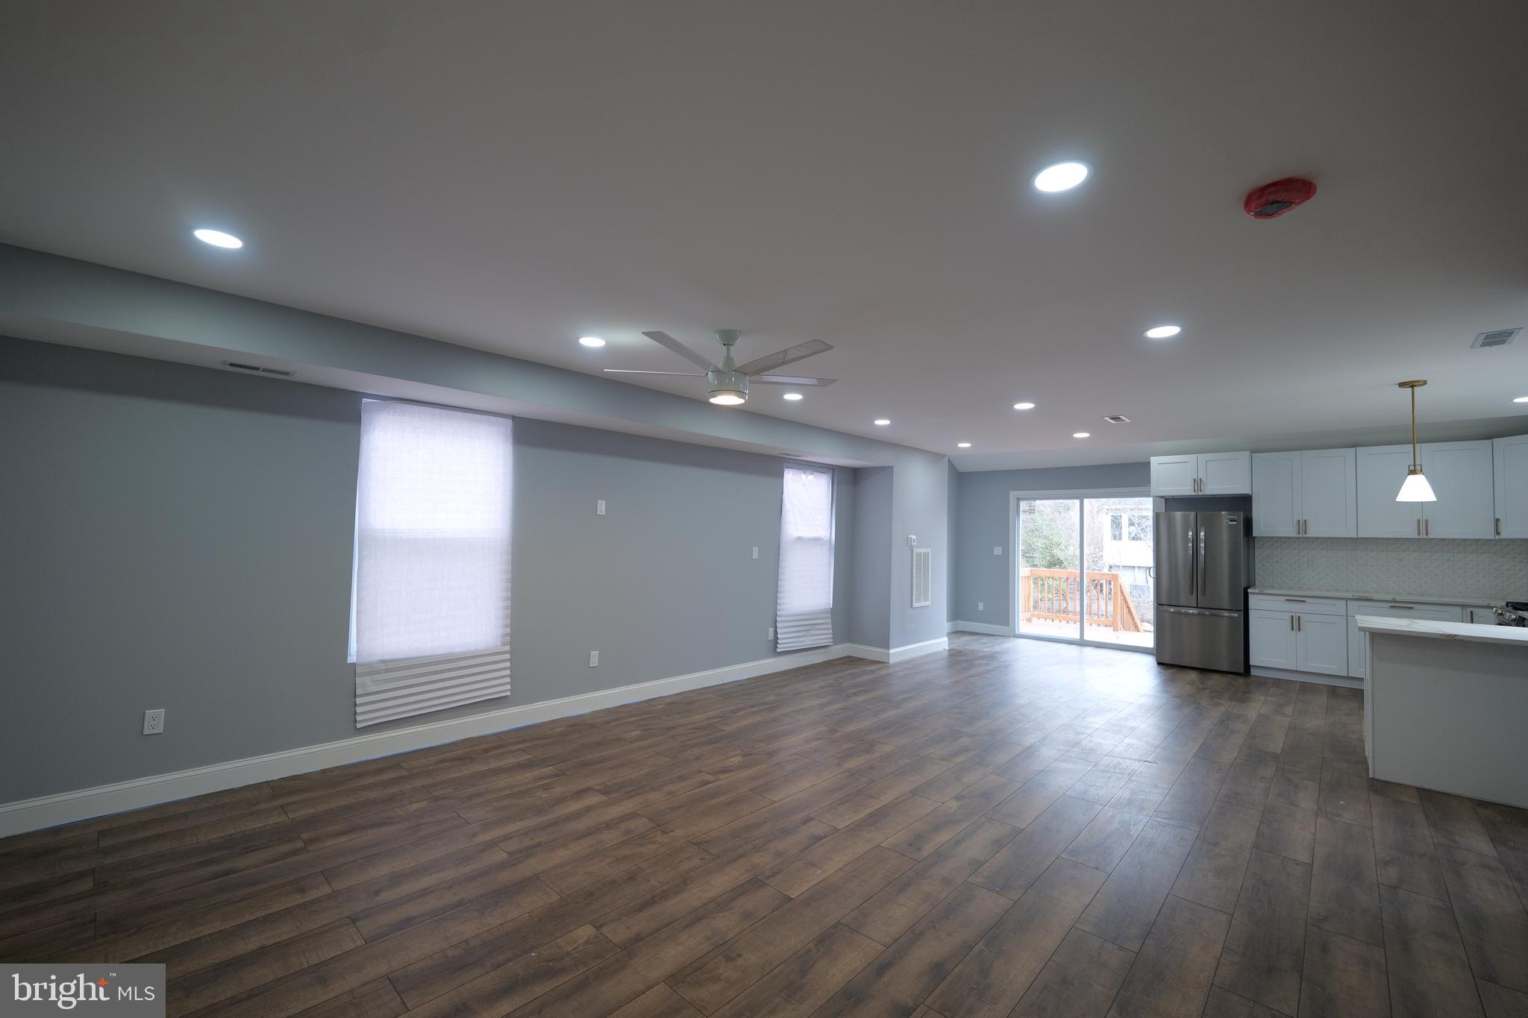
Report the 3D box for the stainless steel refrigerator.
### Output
[{"bbox_3d":[5.103,0.936,6.903,0.795,1.770,0.740,-1,-3,44],"label":"stainless steel refrigerator"}]

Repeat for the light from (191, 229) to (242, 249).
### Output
[{"bbox_3d":[-2.000,-0.991,2.176,0.150,0.025,0.150,-1,-3,44],"label":"light"}]

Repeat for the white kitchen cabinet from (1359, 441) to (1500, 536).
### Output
[{"bbox_3d":[6.529,-0.169,5.914,0.895,0.918,0.330,-1,-3,44],"label":"white kitchen cabinet"}]

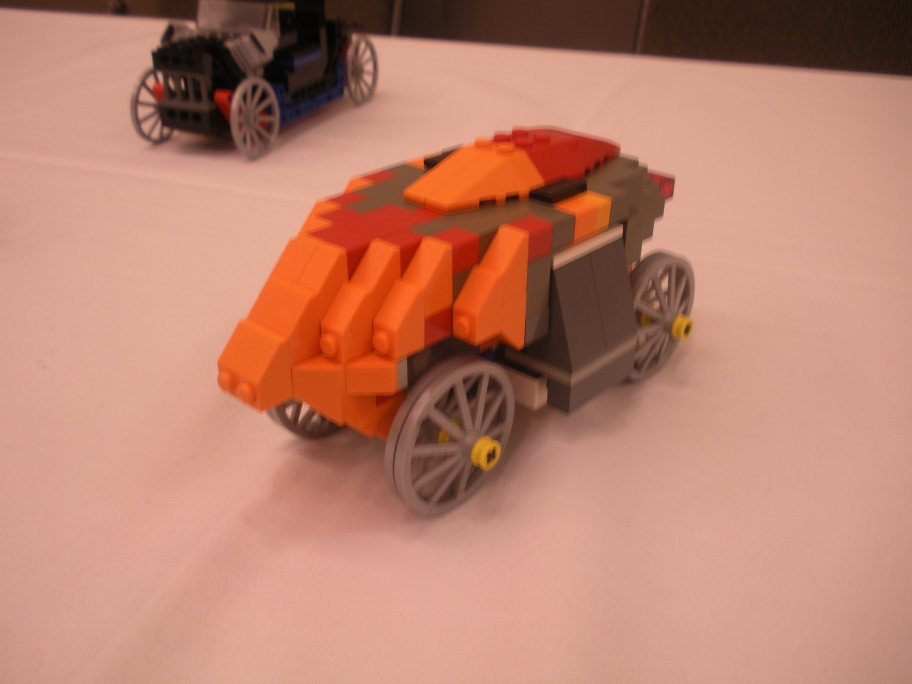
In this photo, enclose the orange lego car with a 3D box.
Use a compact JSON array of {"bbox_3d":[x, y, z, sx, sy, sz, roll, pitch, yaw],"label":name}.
[{"bbox_3d":[0.004,-0.014,0.275,0.079,0.085,0.162,24,37,37],"label":"orange lego car"}]

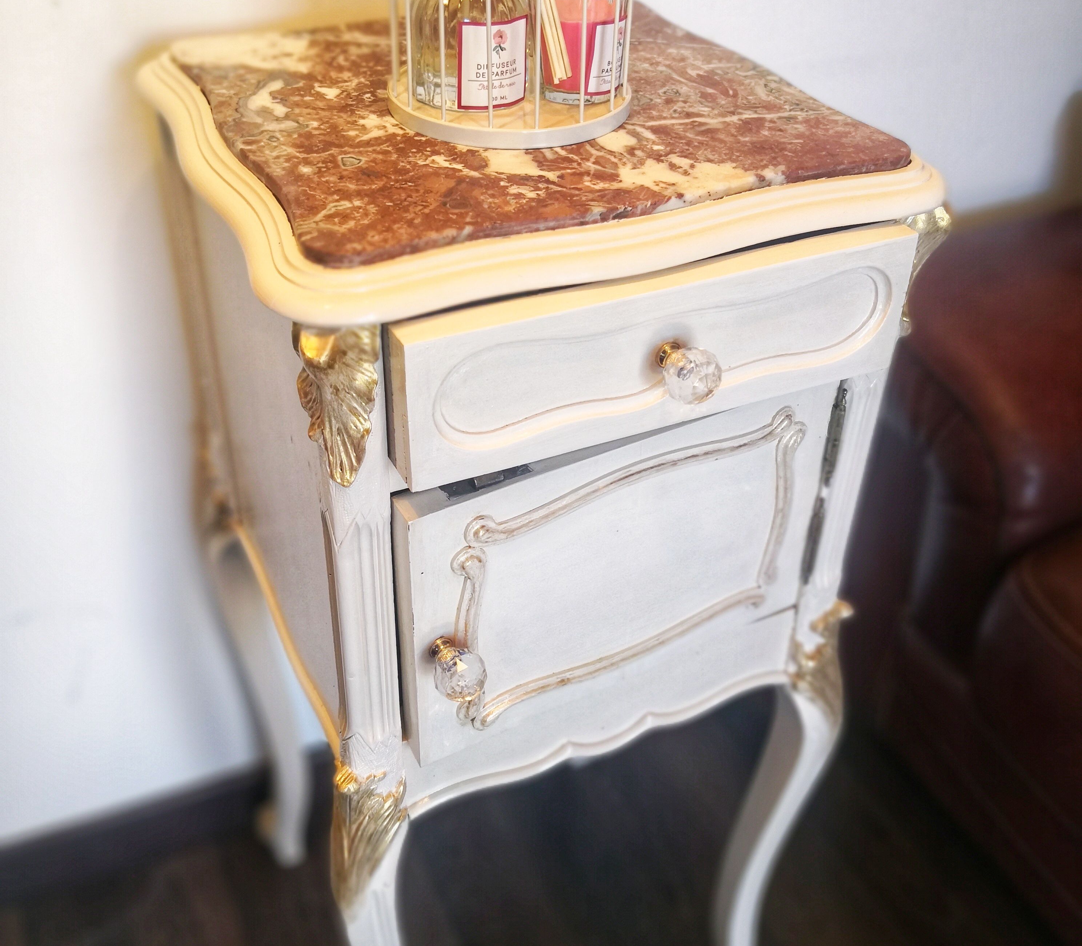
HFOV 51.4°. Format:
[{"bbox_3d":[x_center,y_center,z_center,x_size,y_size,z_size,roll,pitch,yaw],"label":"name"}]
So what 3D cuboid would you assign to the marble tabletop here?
[{"bbox_3d":[-0.013,-0.221,0.689,0.357,0.015,0.345,-14,40,-21],"label":"marble tabletop"}]

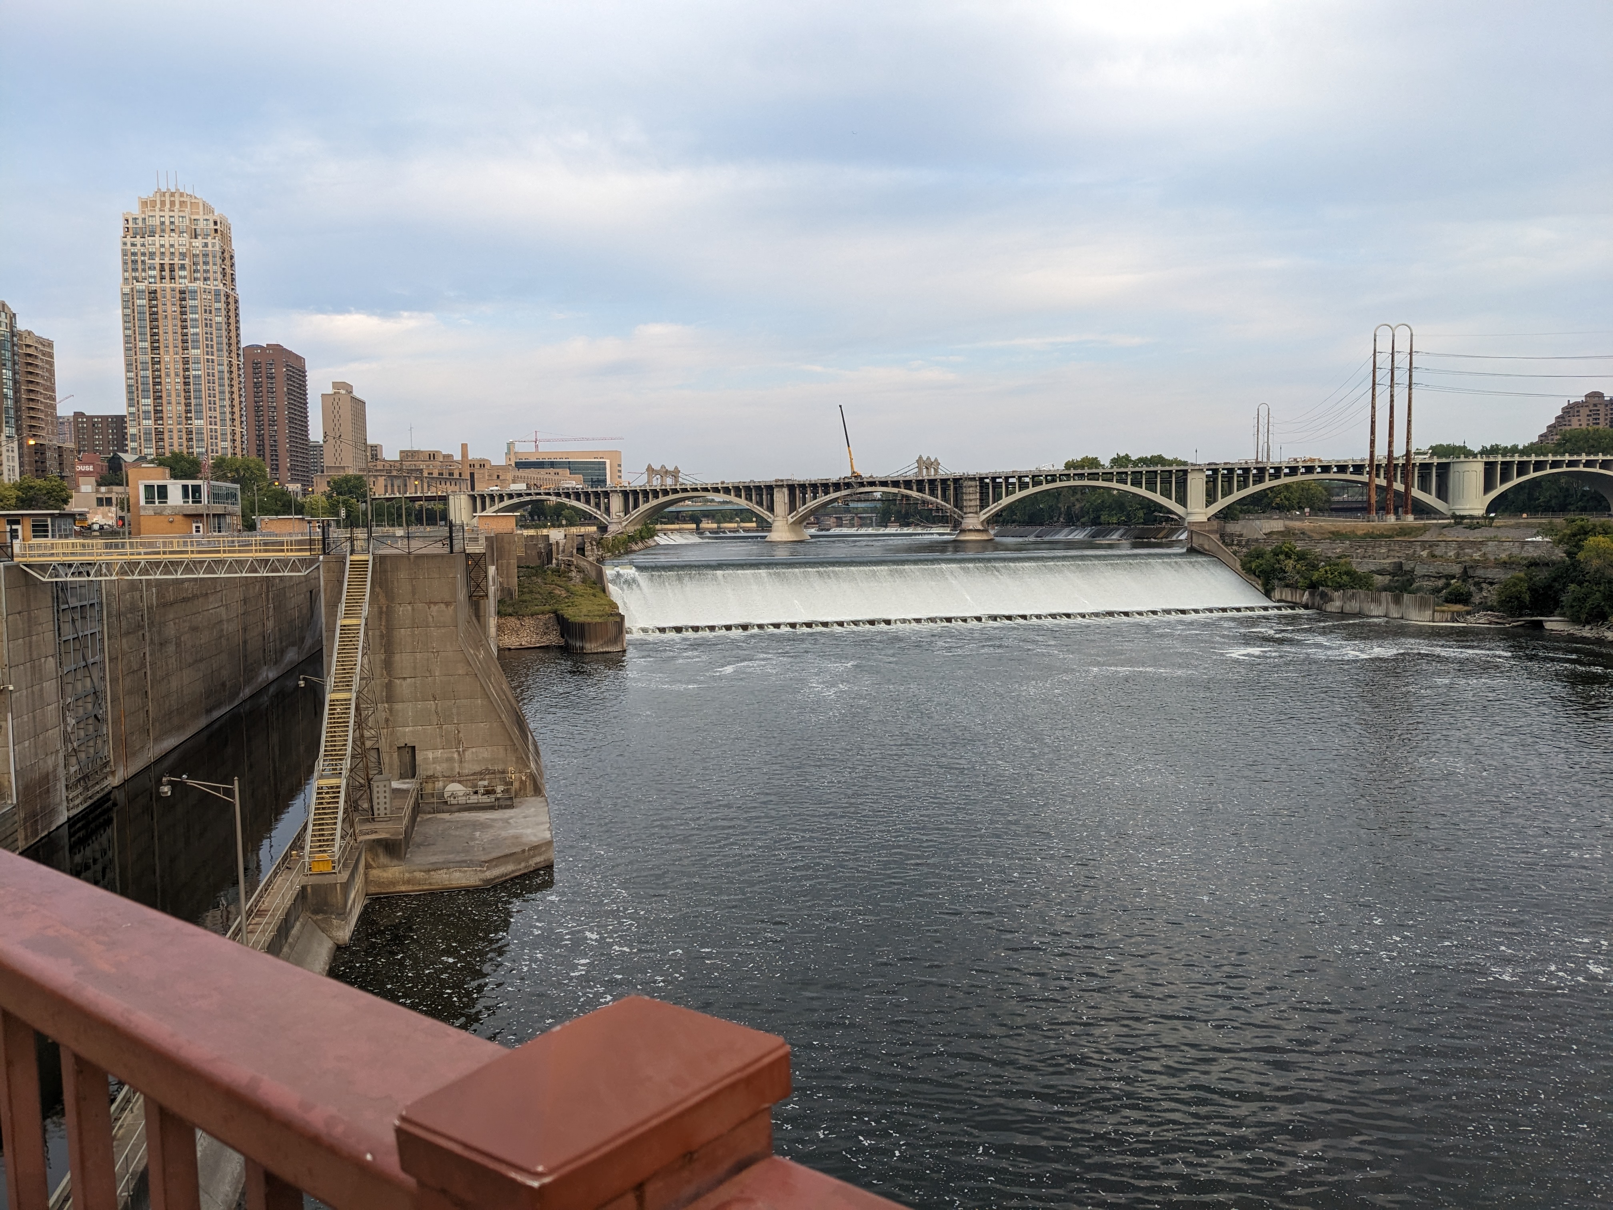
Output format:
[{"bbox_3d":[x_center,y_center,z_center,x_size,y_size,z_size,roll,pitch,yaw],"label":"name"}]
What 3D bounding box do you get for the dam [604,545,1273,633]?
[{"bbox_3d":[27.480,-3.400,246.440,130.900,10.800,27.000,-2,4,-16],"label":"dam"}]

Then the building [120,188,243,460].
[{"bbox_3d":[-271.090,-110.230,550.250,40.000,141.700,26.000,-1,4,-11],"label":"building"}]

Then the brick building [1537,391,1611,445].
[{"bbox_3d":[486.301,-101.034,785.000,72.000,63.000,45.000,2,5,31],"label":"brick building"}]

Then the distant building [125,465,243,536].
[{"bbox_3d":[-96.377,-16.048,195.171,10.800,10.000,20.000,-2,5,-12],"label":"distant building"}]

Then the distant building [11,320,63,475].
[{"bbox_3d":[-240.900,-53.280,380.270,18.000,59.700,32.000,-2,4,-12],"label":"distant building"}]

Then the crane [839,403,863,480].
[{"bbox_3d":[13.742,-50.453,392.000,8.000,24.000,3.500,2,5,27],"label":"crane"}]

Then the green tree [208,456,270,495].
[{"bbox_3d":[-114.140,-22.630,253.950,11.300,14.900,11.300,-2,4,-24],"label":"green tree"}]

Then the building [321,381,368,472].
[{"bbox_3d":[-297.786,-103.047,804.408,19.000,78.000,50.000,-2,5,-11],"label":"building"}]

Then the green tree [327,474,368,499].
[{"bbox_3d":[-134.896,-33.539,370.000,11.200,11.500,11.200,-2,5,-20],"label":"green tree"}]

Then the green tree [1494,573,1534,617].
[{"bbox_3d":[116.979,-1.562,208.000,5.800,7.200,5.600,2,5,29],"label":"green tree"}]

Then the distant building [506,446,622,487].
[{"bbox_3d":[-186.060,-100.038,965.000,86.000,45.000,50.000,-1,5,0],"label":"distant building"}]

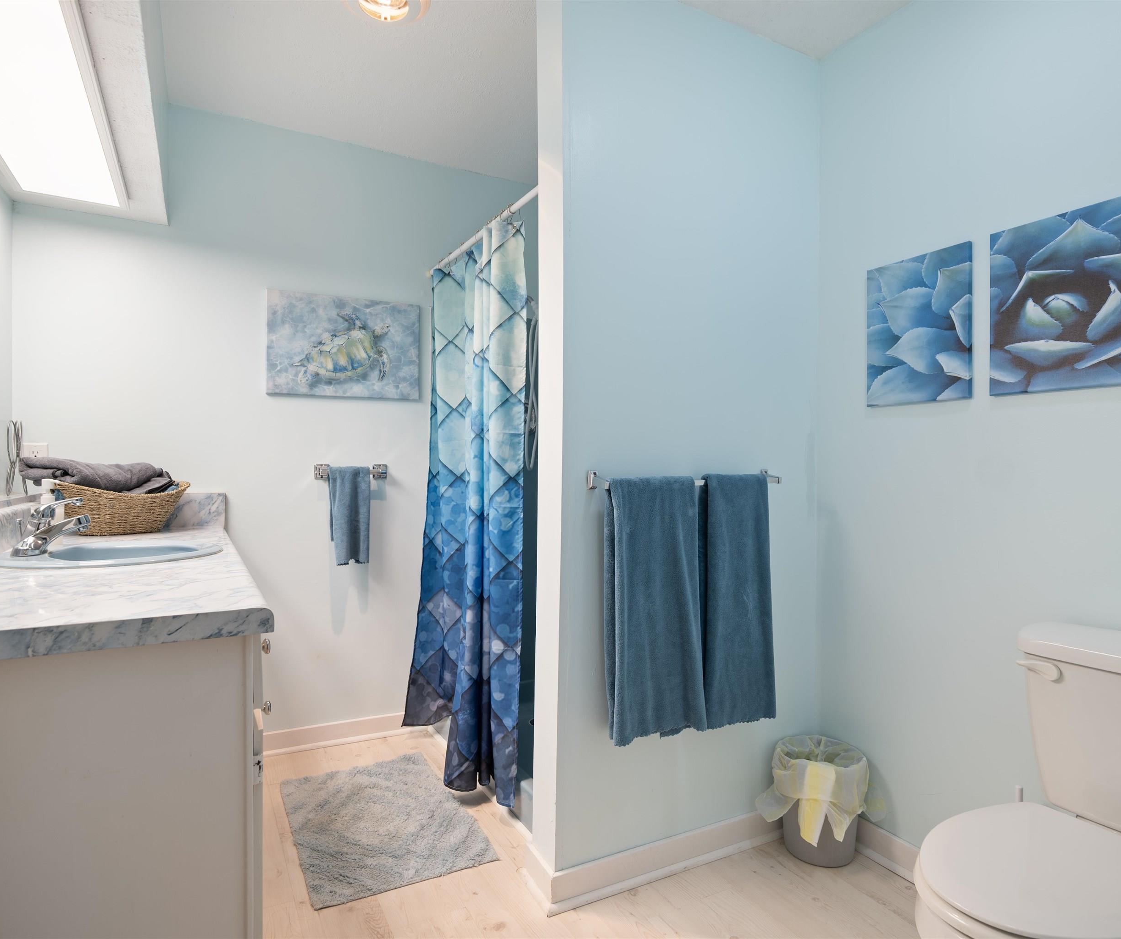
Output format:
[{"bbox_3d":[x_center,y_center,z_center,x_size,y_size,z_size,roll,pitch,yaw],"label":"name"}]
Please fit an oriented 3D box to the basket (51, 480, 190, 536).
[{"bbox_3d":[-1.506,0.130,2.295,0.400,0.178,0.250,0,0,-27],"label":"basket"}]

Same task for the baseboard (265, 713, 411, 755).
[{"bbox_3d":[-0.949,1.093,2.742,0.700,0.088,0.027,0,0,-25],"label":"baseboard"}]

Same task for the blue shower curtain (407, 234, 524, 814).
[{"bbox_3d":[-0.383,0.110,2.432,0.190,1.830,0.870,0,0,-29],"label":"blue shower curtain"}]

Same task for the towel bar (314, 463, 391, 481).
[{"bbox_3d":[-0.860,0.012,2.760,0.292,0.061,0.065,0,0,-25],"label":"towel bar"}]

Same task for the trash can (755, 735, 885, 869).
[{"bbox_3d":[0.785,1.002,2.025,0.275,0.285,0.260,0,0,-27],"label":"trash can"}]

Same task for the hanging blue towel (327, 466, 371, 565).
[{"bbox_3d":[-0.868,0.190,2.737,0.165,0.405,0.075,0,0,-25],"label":"hanging blue towel"}]

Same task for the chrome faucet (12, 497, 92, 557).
[{"bbox_3d":[-1.257,0.139,1.645,0.162,0.138,0.100,0,0,-28],"label":"chrome faucet"}]

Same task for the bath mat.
[{"bbox_3d":[-0.592,1.131,2.178,0.508,0.016,0.795,0,0,-27],"label":"bath mat"}]

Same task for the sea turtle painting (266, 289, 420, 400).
[{"bbox_3d":[-0.889,-0.504,2.766,0.606,0.411,0.027,0,0,-25],"label":"sea turtle painting"}]

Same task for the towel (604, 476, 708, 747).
[{"bbox_3d":[0.263,0.368,1.799,0.311,0.710,0.090,0,0,-27],"label":"towel"}]

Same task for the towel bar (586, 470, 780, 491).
[{"bbox_3d":[0.377,0.027,1.887,0.640,0.050,0.075,0,0,-27],"label":"towel bar"}]

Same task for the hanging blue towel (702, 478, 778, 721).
[{"bbox_3d":[0.519,0.367,1.929,0.253,0.705,0.090,0,0,-27],"label":"hanging blue towel"}]

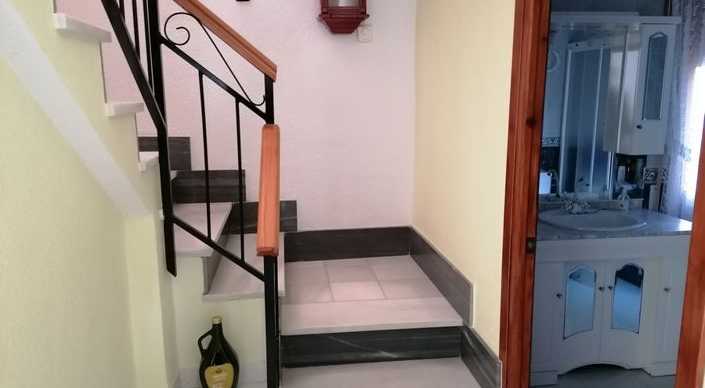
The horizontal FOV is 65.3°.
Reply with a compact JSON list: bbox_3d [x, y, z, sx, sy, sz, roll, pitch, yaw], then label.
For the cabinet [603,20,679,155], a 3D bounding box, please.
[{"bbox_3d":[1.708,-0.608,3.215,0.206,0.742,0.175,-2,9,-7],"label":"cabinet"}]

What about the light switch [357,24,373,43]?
[{"bbox_3d":[0.069,-0.887,3.039,0.086,0.089,0.014,-2,9,-7],"label":"light switch"}]

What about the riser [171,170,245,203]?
[{"bbox_3d":[-0.796,-0.040,3.071,0.389,0.183,0.022,-2,9,-7],"label":"riser"}]

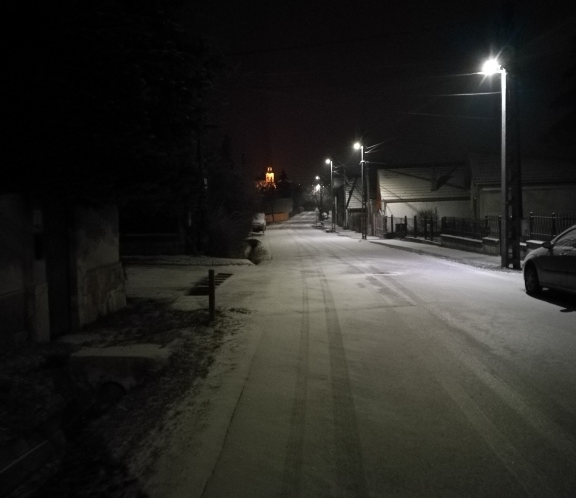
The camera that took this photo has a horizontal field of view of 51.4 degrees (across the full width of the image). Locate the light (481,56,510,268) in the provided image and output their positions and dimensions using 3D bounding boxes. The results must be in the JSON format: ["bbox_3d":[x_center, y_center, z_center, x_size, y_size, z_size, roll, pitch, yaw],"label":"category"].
[{"bbox_3d":[6.315,-2.614,18.100,1.000,6.400,0.400,-1,3,-5],"label":"light"}]

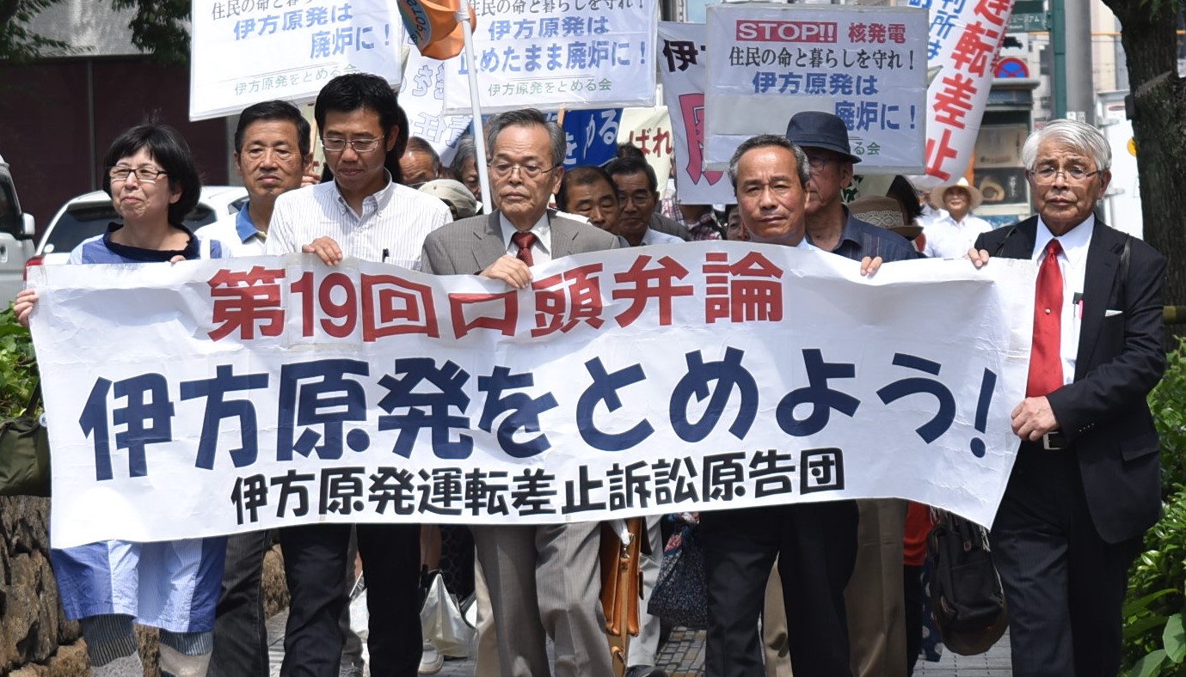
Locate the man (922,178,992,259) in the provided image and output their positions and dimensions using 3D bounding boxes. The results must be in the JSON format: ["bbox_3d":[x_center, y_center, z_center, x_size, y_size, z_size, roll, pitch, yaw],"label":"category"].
[{"bbox_3d":[2.406,-0.233,17.757,0.540,1.690,0.380,0,3,7],"label":"man"}]

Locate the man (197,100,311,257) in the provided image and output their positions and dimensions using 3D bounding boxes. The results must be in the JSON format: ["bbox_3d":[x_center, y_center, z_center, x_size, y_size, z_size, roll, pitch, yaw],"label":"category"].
[{"bbox_3d":[-0.907,0.222,7.297,0.540,1.700,0.420,0,3,5],"label":"man"}]

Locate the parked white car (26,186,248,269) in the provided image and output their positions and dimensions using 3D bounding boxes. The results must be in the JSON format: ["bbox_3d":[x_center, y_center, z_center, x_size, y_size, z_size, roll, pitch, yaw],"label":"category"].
[{"bbox_3d":[-3.230,-0.412,22.504,1.730,1.630,4.450,0,3,6],"label":"parked white car"}]

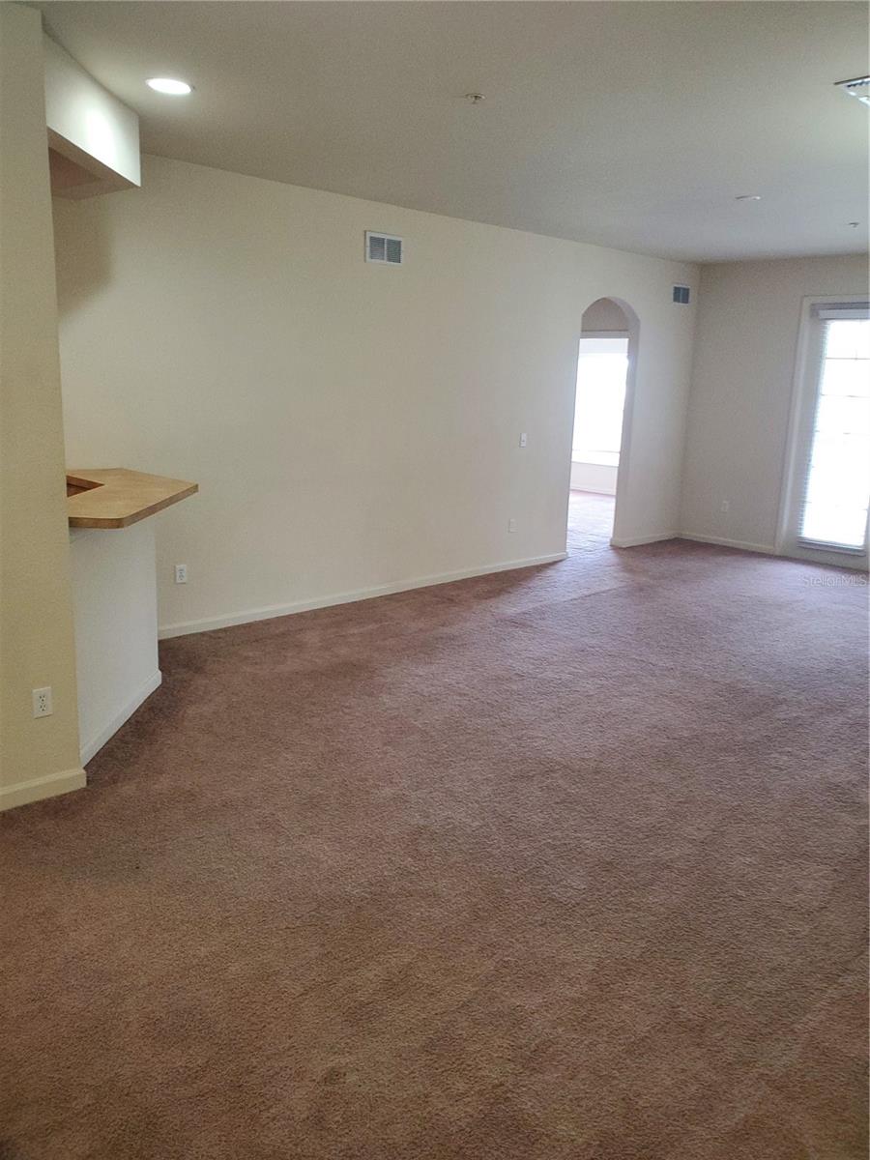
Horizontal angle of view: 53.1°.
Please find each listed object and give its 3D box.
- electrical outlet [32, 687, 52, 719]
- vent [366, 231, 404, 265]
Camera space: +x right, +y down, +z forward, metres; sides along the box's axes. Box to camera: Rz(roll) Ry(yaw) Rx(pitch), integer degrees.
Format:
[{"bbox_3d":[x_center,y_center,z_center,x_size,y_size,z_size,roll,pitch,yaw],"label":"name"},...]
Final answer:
[{"bbox_3d":[-1.487,0.464,3.298,0.070,0.115,0.010,-11,19,-43],"label":"electrical outlet"},{"bbox_3d":[-0.347,-2.261,5.954,0.330,0.192,0.020,-11,19,-43],"label":"vent"}]

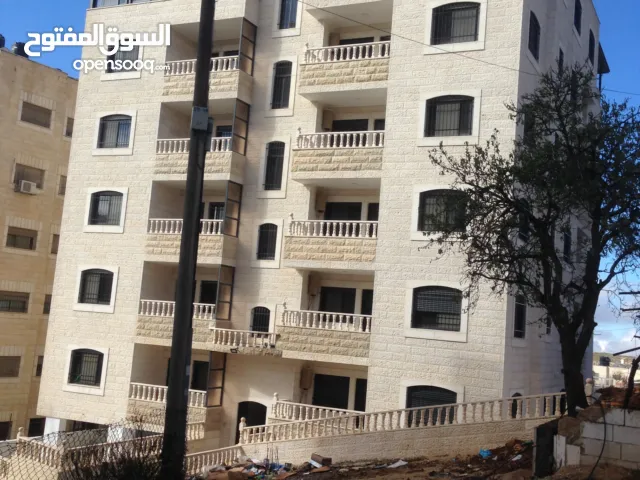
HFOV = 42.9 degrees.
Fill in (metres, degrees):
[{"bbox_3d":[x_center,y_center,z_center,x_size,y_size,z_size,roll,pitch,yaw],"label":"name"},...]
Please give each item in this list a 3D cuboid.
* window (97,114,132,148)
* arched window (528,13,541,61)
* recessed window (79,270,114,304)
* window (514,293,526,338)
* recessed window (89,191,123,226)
[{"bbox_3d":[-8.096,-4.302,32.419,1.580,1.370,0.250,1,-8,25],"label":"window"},{"bbox_3d":[7.092,-6.732,27.117,0.190,1.381,1.593,1,-8,26],"label":"arched window"},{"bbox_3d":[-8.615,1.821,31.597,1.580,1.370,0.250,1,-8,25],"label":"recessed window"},{"bbox_3d":[6.339,2.440,26.034,0.200,1.380,1.520,1,-8,27],"label":"window"},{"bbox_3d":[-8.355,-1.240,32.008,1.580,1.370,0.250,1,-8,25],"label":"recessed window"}]

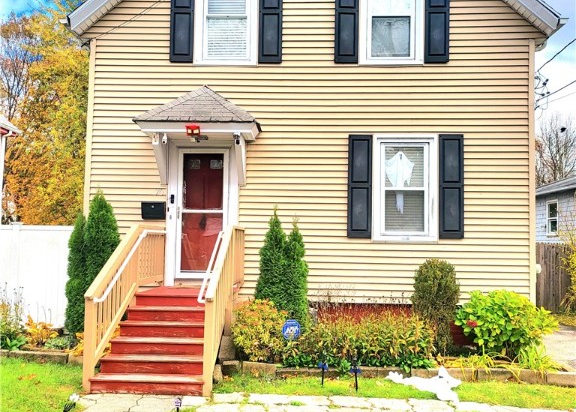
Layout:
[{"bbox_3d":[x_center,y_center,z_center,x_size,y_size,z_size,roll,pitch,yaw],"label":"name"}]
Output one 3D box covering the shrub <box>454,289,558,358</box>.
[{"bbox_3d":[2.872,1.545,7.000,1.320,0.900,1.120,1,-4,1],"label":"shrub"}]

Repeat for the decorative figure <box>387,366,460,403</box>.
[{"bbox_3d":[1.425,1.877,5.600,0.780,0.240,0.480,1,-4,1],"label":"decorative figure"}]

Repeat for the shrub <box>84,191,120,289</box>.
[{"bbox_3d":[-2.720,0.848,7.850,0.560,2.180,0.560,1,-4,1],"label":"shrub"}]

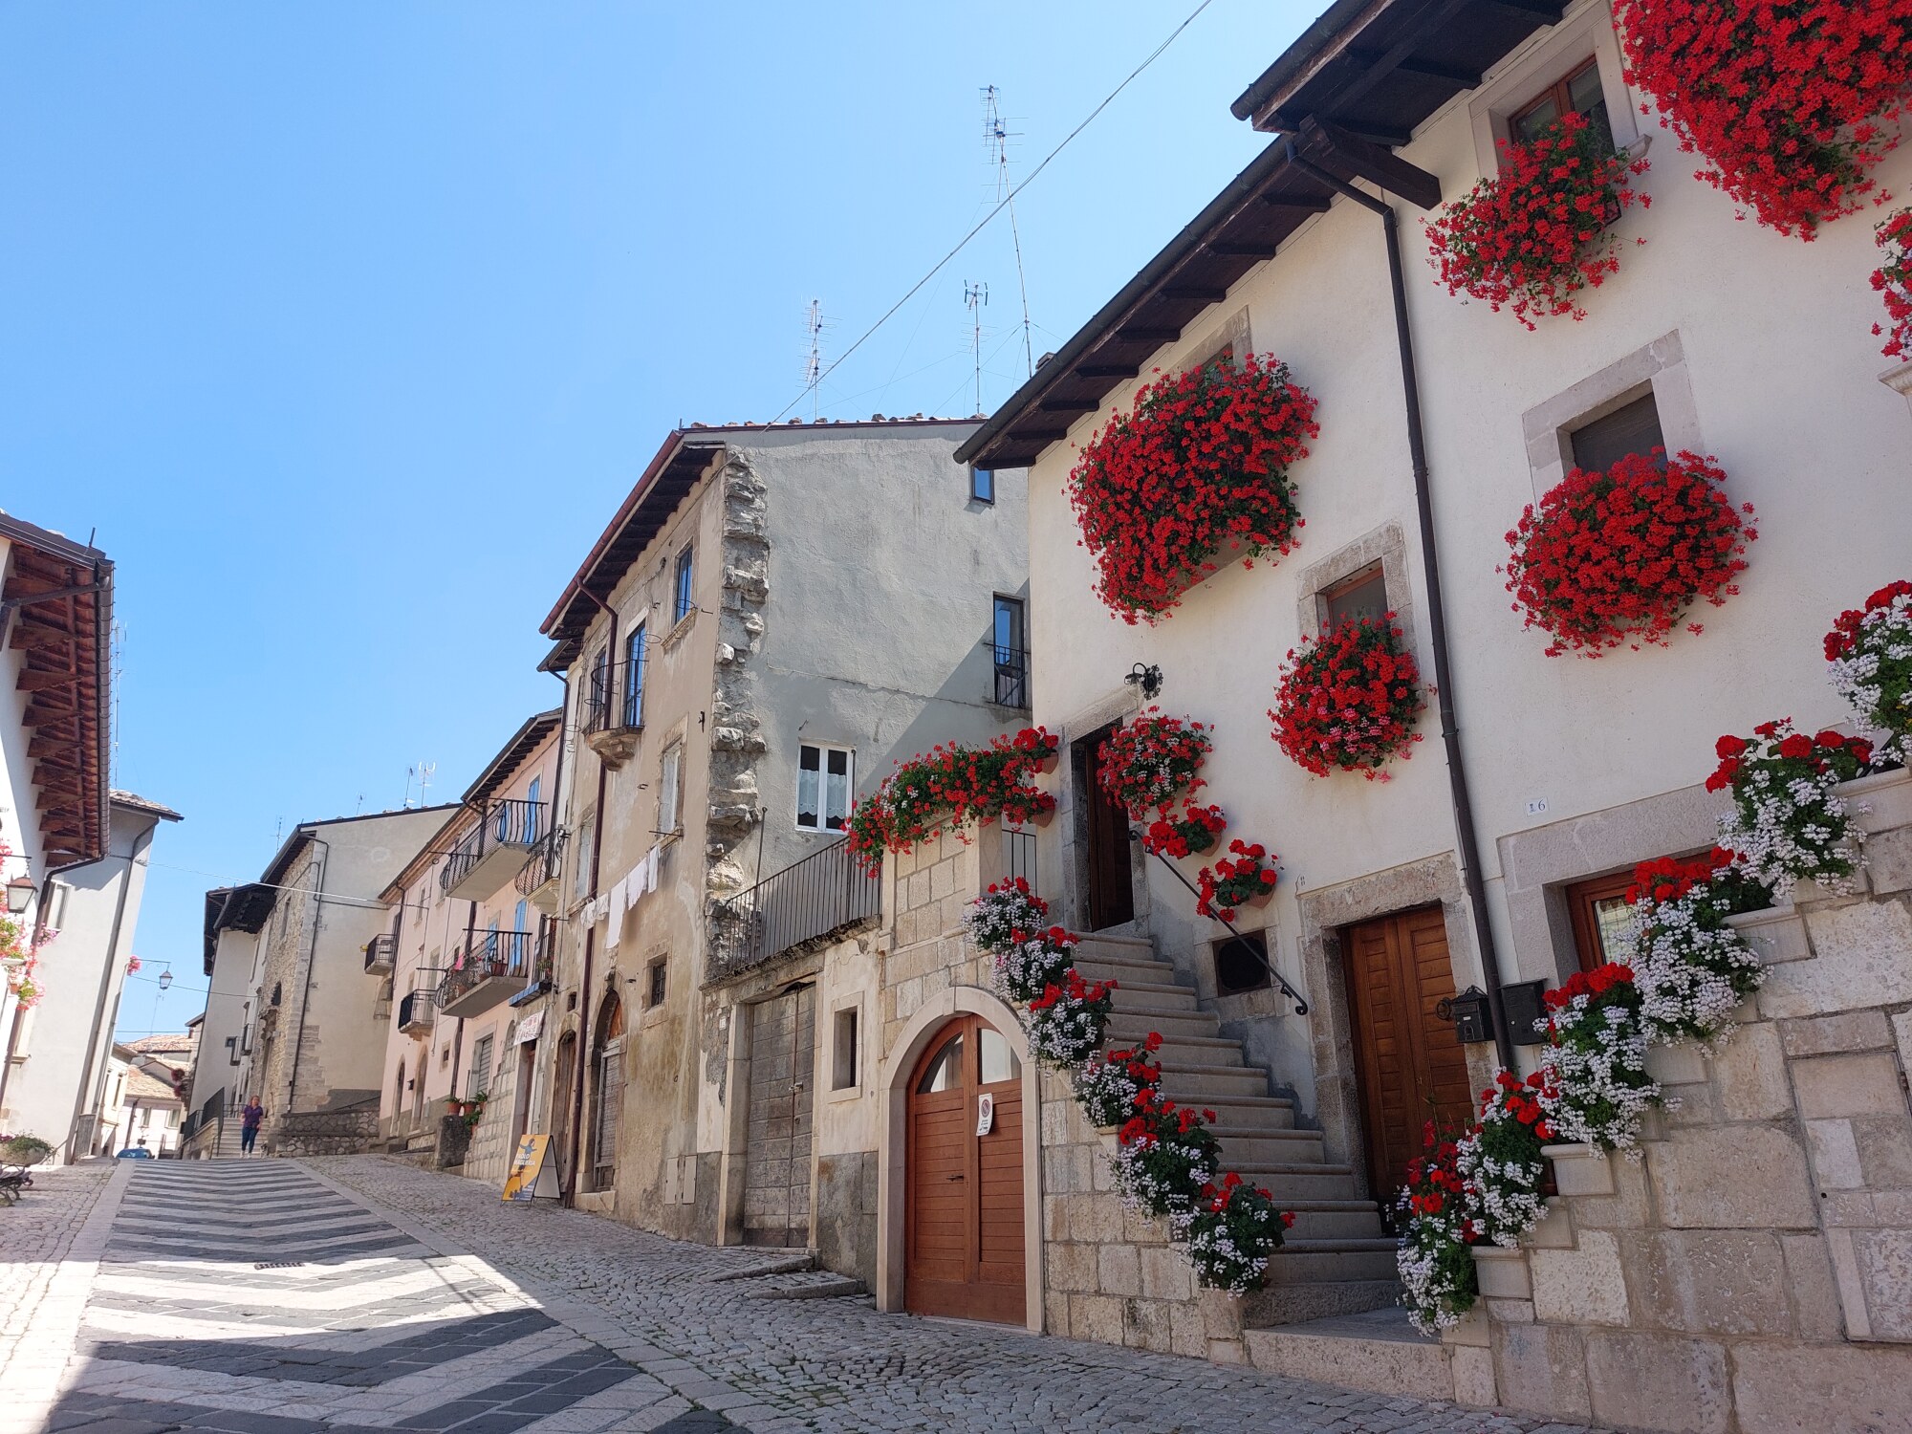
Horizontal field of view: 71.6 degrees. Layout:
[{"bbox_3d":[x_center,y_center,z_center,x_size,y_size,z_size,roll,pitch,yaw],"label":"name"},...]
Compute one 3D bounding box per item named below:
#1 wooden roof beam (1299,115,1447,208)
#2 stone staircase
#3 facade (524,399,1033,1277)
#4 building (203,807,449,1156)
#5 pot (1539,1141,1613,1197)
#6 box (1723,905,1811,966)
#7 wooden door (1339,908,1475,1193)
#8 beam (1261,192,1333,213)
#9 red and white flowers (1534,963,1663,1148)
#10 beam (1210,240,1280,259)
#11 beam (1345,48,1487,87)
[{"bbox_3d":[3.001,-3.947,9.486,1.220,0.220,0.140,12,-23,-28],"label":"wooden roof beam"},{"bbox_3d":[1.525,2.521,8.811,1.220,2.610,2.600,11,-23,-27],"label":"stone staircase"},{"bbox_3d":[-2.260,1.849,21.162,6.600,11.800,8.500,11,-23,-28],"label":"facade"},{"bbox_3d":[-20.137,9.914,46.973,6.500,10.900,9.500,12,-23,-29],"label":"building"},{"bbox_3d":[2.680,1.921,5.591,0.240,0.185,0.320,11,-23,-27],"label":"pot"},{"bbox_3d":[3.150,0.853,5.062,0.240,0.200,0.305,11,-23,-27],"label":"box"},{"bbox_3d":[3.024,2.336,8.704,0.100,2.040,1.040,11,-23,-27],"label":"wooden door"},{"bbox_3d":[2.719,-4.112,10.598,0.710,0.125,0.095,-8,-14,-32],"label":"beam"},{"bbox_3d":[2.611,1.388,5.416,0.480,0.760,0.450,12,-24,-29],"label":"red and white flowers"},{"bbox_3d":[2.402,-3.908,11.139,0.710,0.125,0.095,-8,-14,-32],"label":"beam"},{"bbox_3d":[2.930,-4.160,8.433,1.292,0.120,0.120,-9,-12,-35],"label":"beam"}]

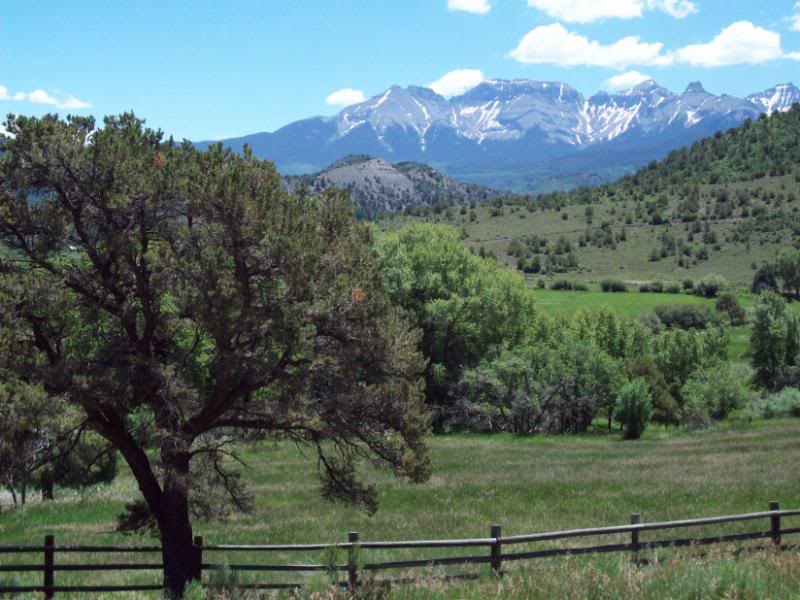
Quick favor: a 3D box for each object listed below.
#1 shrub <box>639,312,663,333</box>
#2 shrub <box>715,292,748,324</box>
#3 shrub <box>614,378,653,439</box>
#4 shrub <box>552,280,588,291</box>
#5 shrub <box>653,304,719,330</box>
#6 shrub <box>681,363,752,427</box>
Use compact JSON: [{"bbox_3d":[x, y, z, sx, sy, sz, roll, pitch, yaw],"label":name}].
[{"bbox_3d":[27.944,2.622,165.000,2.680,2.450,2.500,0,2,0],"label":"shrub"},{"bbox_3d":[40.220,1.156,180.000,3.890,4.140,3.500,0,2,0],"label":"shrub"},{"bbox_3d":[11.840,5.552,75.000,1.930,3.140,1.900,0,2,0],"label":"shrub"},{"bbox_3d":[33.233,-2.745,290.000,7.450,2.160,4.000,0,2,0],"label":"shrub"},{"bbox_3d":[32.929,2.069,170.000,7.360,3.100,4.500,0,2,0],"label":"shrub"},{"bbox_3d":[16.905,5.101,79.000,3.850,3.530,3.400,0,2,0],"label":"shrub"}]

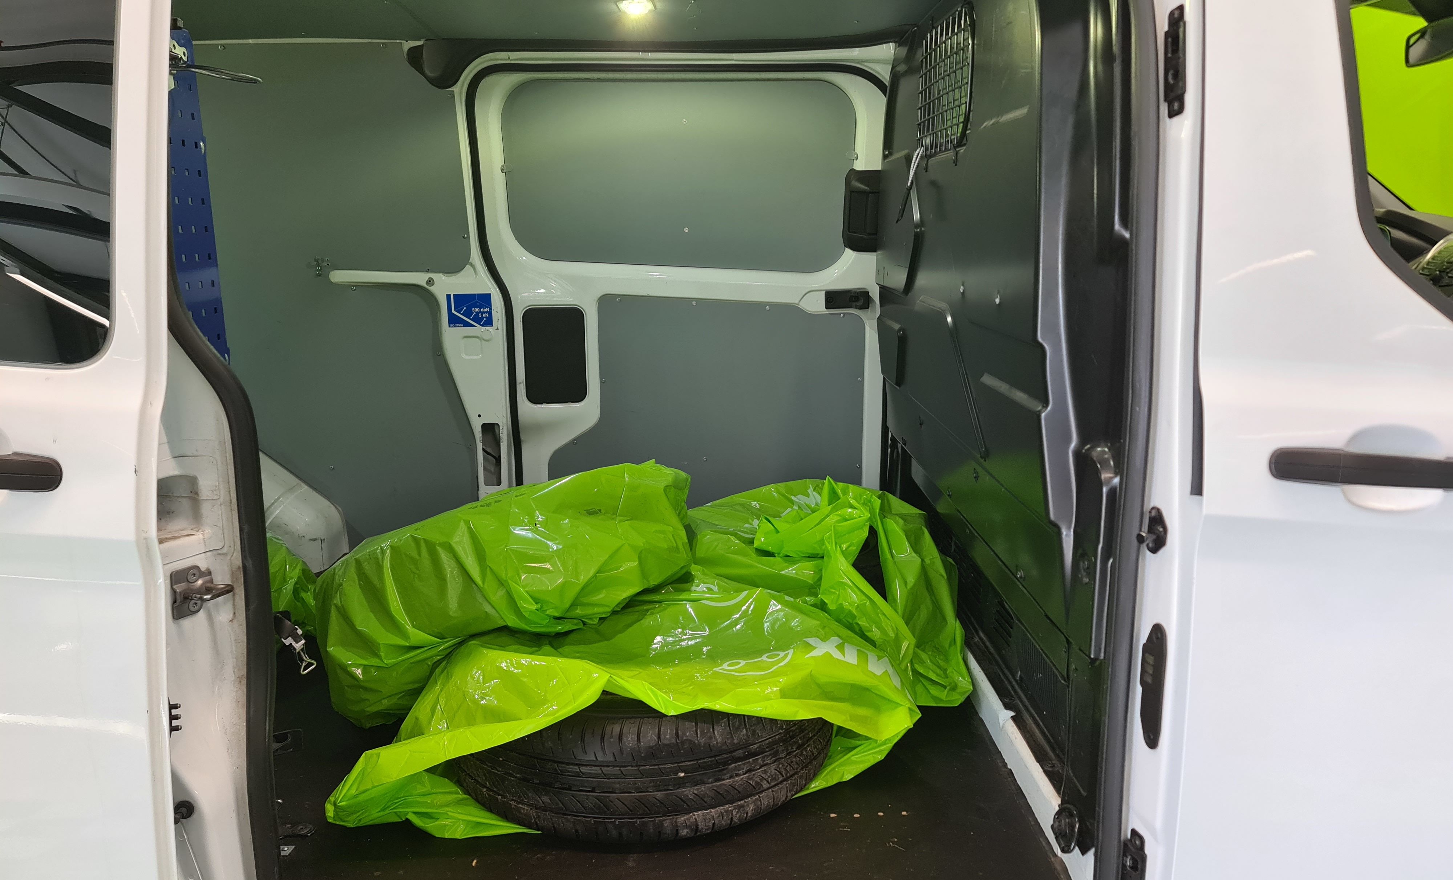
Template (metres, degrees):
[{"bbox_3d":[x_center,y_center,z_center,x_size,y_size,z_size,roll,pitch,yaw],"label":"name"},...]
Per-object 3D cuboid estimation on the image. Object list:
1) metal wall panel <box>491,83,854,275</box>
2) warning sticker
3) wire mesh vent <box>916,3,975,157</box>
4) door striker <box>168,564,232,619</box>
[{"bbox_3d":[-0.129,-0.701,2.813,0.935,0.505,0.020,0,19,0],"label":"metal wall panel"},{"bbox_3d":[-0.702,-0.354,2.873,0.125,0.094,0.004,0,18,0],"label":"warning sticker"},{"bbox_3d":[0.432,-0.709,2.116,0.030,0.250,0.440,0,12,0],"label":"wire mesh vent"},{"bbox_3d":[-0.614,0.178,1.225,0.045,0.054,0.045,5,13,21],"label":"door striker"}]

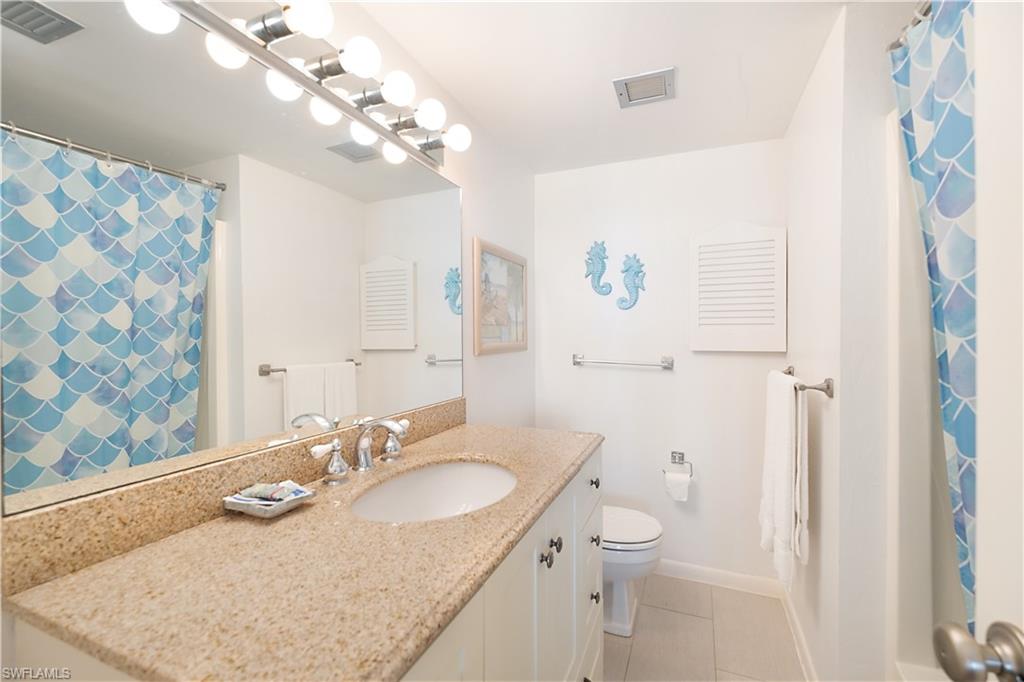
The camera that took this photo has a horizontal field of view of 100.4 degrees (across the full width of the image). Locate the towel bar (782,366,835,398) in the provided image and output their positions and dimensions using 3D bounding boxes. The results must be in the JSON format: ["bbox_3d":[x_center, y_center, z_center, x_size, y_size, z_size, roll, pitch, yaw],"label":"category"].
[{"bbox_3d":[1.062,0.142,1.607,0.095,0.062,0.650,0,0,23],"label":"towel bar"}]

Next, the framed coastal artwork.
[{"bbox_3d":[-0.034,-0.186,2.042,0.024,0.487,0.575,0,0,23],"label":"framed coastal artwork"}]

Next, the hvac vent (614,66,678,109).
[{"bbox_3d":[0.500,-0.946,1.600,0.208,0.018,0.205,0,0,23],"label":"hvac vent"}]

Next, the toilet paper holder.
[{"bbox_3d":[0.834,0.612,2.138,0.138,0.122,0.085,0,0,23],"label":"toilet paper holder"}]

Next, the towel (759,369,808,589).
[{"bbox_3d":[1.017,0.489,1.623,0.084,0.720,0.535,0,0,23],"label":"towel"}]

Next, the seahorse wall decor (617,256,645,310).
[{"bbox_3d":[0.631,-0.311,2.252,0.153,0.303,0.026,0,0,23],"label":"seahorse wall decor"}]

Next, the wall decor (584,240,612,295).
[{"bbox_3d":[0.472,-0.396,2.320,0.150,0.302,0.026,0,0,23],"label":"wall decor"}]

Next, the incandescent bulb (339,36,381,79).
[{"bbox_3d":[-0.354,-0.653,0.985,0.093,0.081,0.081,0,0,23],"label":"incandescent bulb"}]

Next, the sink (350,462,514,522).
[{"bbox_3d":[-0.163,0.424,0.981,0.355,0.165,0.450,0,0,23],"label":"sink"}]

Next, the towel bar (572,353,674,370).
[{"bbox_3d":[0.574,0.114,2.252,0.520,0.062,0.075,0,0,23],"label":"towel bar"}]

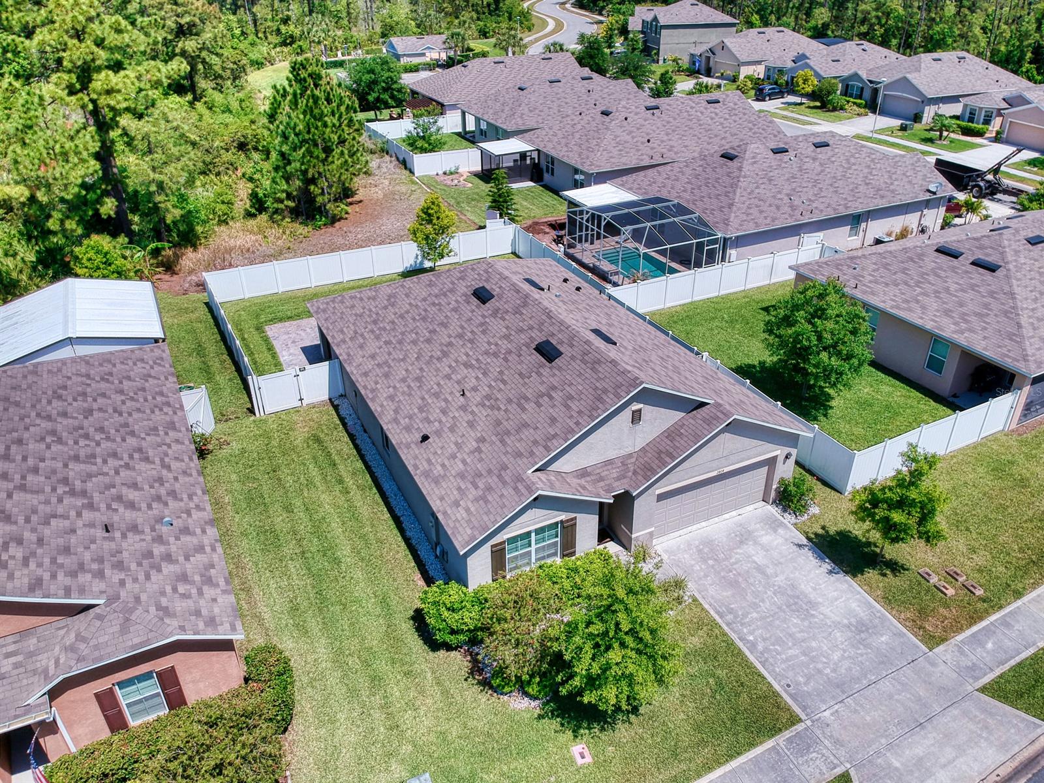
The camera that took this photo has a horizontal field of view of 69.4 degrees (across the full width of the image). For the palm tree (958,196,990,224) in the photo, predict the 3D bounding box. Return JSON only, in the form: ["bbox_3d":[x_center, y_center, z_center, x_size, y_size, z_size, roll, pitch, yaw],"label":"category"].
[{"bbox_3d":[30.630,-12.132,51.071,2.300,2.400,2.300,-14,32,-22],"label":"palm tree"}]

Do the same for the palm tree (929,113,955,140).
[{"bbox_3d":[41.612,-25.999,74.202,2.600,2.500,2.500,-14,34,-22],"label":"palm tree"}]

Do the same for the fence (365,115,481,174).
[{"bbox_3d":[-7.253,-24.293,73.139,12.079,1.836,16.596,-14,32,-22],"label":"fence"}]

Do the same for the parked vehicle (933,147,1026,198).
[{"bbox_3d":[34.705,-17.579,58.479,2.400,4.200,7.900,-14,34,-22],"label":"parked vehicle"}]

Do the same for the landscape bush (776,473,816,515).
[{"bbox_3d":[9.486,3.540,26.045,1.380,1.320,1.320,0,31,0],"label":"landscape bush"}]

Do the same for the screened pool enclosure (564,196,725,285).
[{"bbox_3d":[7.320,-9.502,45.951,5.800,3.400,8.400,-14,34,-22],"label":"screened pool enclosure"}]

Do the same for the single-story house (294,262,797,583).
[{"bbox_3d":[-0.118,-1.610,29.872,12.750,5.780,19.150,-14,32,-22],"label":"single-story house"}]

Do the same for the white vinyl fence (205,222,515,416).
[{"bbox_3d":[-5.860,-4.695,39.359,18.500,1.850,13.550,-14,32,-22],"label":"white vinyl fence"}]

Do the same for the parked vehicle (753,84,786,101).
[{"bbox_3d":[32.734,-39.055,98.580,4.613,1.683,1.861,-18,34,-27],"label":"parked vehicle"}]

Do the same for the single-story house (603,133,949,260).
[{"bbox_3d":[17.719,-14.345,51.542,19.600,5.900,13.100,-14,34,-22],"label":"single-story house"}]

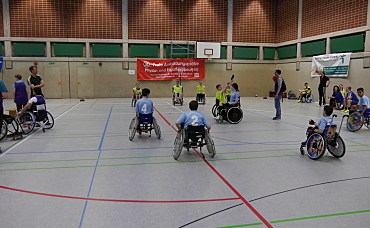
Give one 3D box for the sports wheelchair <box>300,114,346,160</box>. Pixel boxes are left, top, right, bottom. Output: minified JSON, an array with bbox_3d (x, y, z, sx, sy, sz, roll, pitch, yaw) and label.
[{"bbox_3d":[2.747,0.441,5.906,0.620,0.870,0.820,-3,8,-21],"label":"sports wheelchair"}]

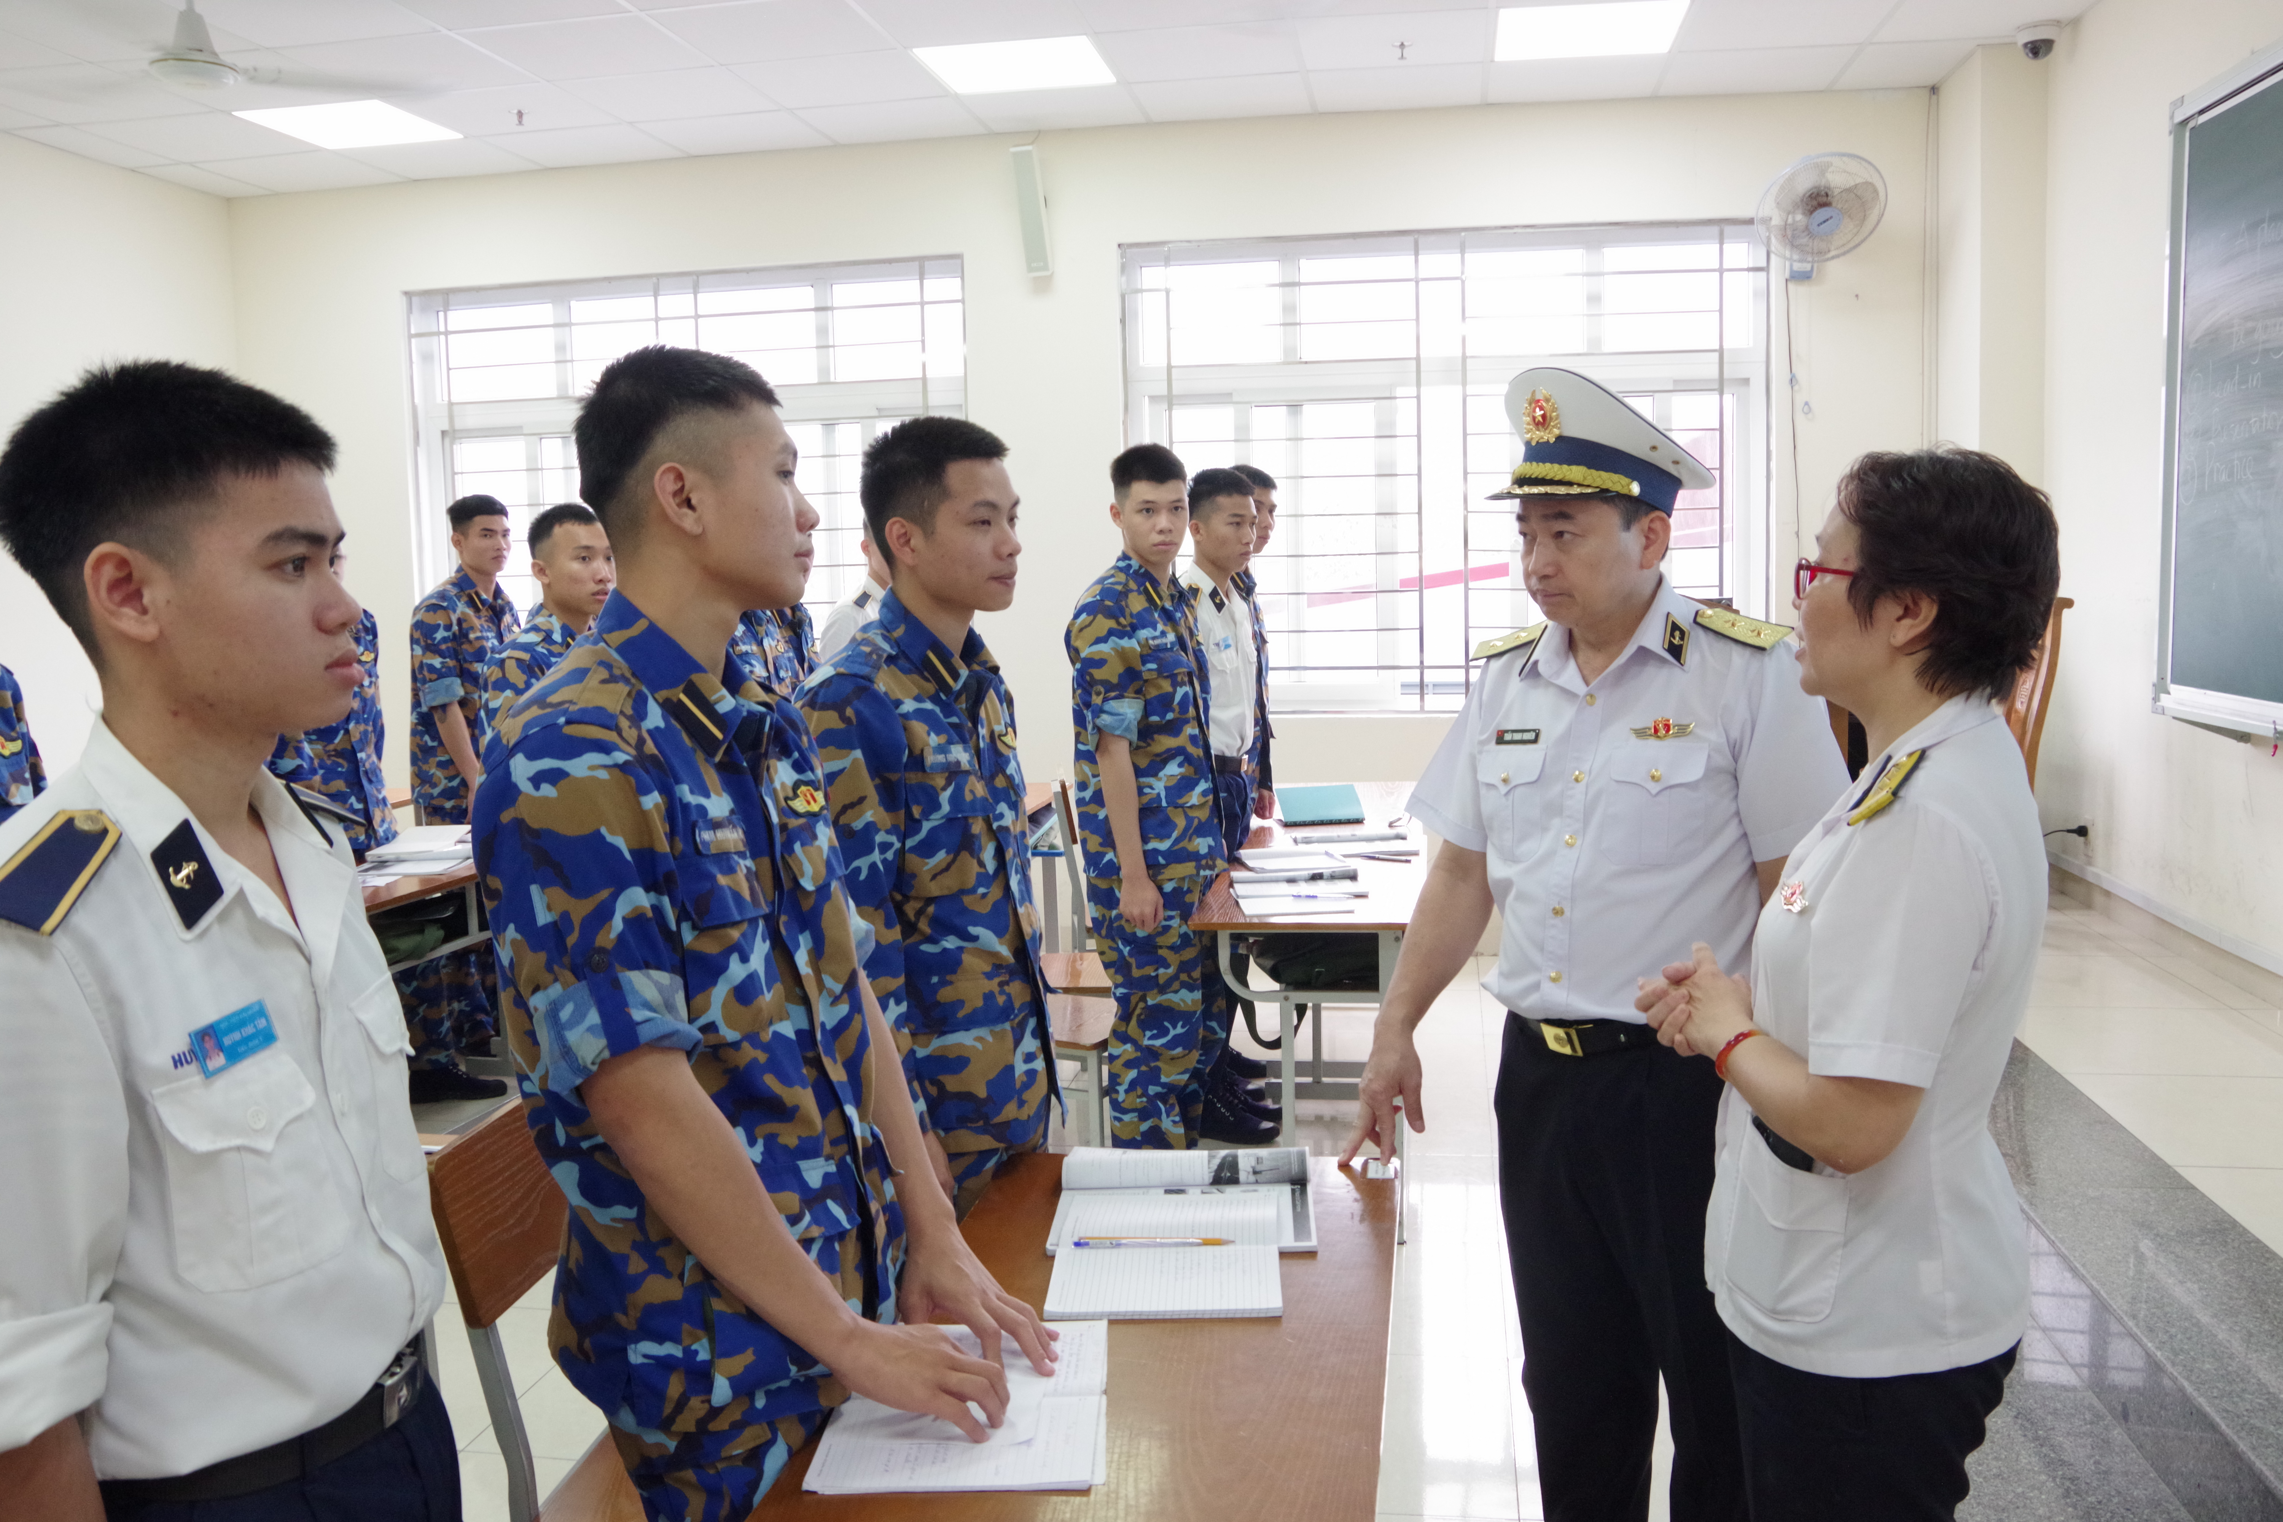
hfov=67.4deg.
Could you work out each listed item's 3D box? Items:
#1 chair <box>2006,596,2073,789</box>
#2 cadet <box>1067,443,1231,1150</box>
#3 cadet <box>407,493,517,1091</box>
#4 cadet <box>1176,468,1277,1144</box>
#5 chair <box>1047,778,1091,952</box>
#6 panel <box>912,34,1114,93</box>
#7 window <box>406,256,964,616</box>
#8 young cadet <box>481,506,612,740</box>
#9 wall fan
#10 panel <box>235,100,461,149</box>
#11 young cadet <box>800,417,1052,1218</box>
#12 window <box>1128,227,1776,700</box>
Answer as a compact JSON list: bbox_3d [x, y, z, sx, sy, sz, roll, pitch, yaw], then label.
[{"bbox_3d":[2.068,0.081,4.486,0.520,0.990,0.460,0,7,9],"label":"chair"},{"bbox_3d":[0.026,0.212,3.625,0.300,1.735,0.480,2,8,27],"label":"cadet"},{"bbox_3d":[-2.069,0.052,5.360,0.360,1.780,0.500,0,7,14],"label":"cadet"},{"bbox_3d":[0.218,0.116,4.493,0.360,1.750,0.500,3,9,34],"label":"cadet"},{"bbox_3d":[-0.013,0.459,5.147,0.460,0.860,0.400,-1,7,3],"label":"chair"},{"bbox_3d":[-0.390,-2.207,5.430,0.600,0.050,0.600,0,7,9],"label":"panel"},{"bbox_3d":[-1.779,-1.030,6.796,2.300,1.746,0.120,0,7,9],"label":"window"},{"bbox_3d":[-1.312,0.251,3.896,0.300,1.661,0.480,1,8,22],"label":"young cadet"},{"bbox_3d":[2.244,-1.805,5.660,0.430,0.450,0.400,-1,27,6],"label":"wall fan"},{"bbox_3d":[-2.741,-2.199,5.920,0.590,0.050,0.590,0,7,9],"label":"panel"},{"bbox_3d":[-0.266,0.412,2.266,0.320,1.701,0.480,2,8,26],"label":"young cadet"},{"bbox_3d":[1.093,-1.053,6.353,2.320,1.746,0.120,0,7,9],"label":"window"}]

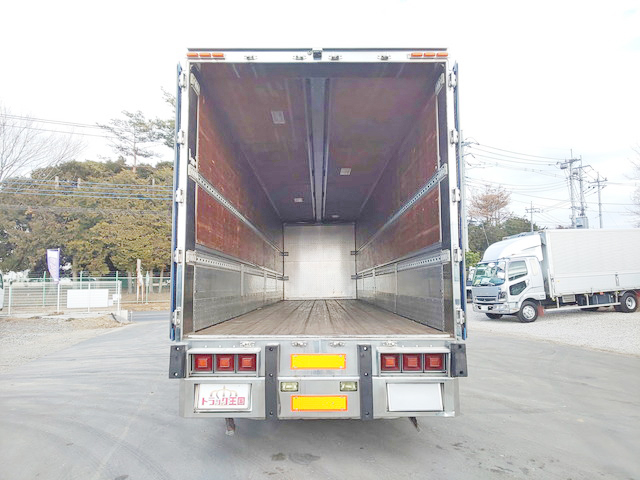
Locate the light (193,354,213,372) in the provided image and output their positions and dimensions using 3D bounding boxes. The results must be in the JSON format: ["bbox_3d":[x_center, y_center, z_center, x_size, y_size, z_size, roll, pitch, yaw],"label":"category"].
[{"bbox_3d":[-1.001,1.057,3.182,0.163,0.158,0.060,0,-7,0],"label":"light"}]

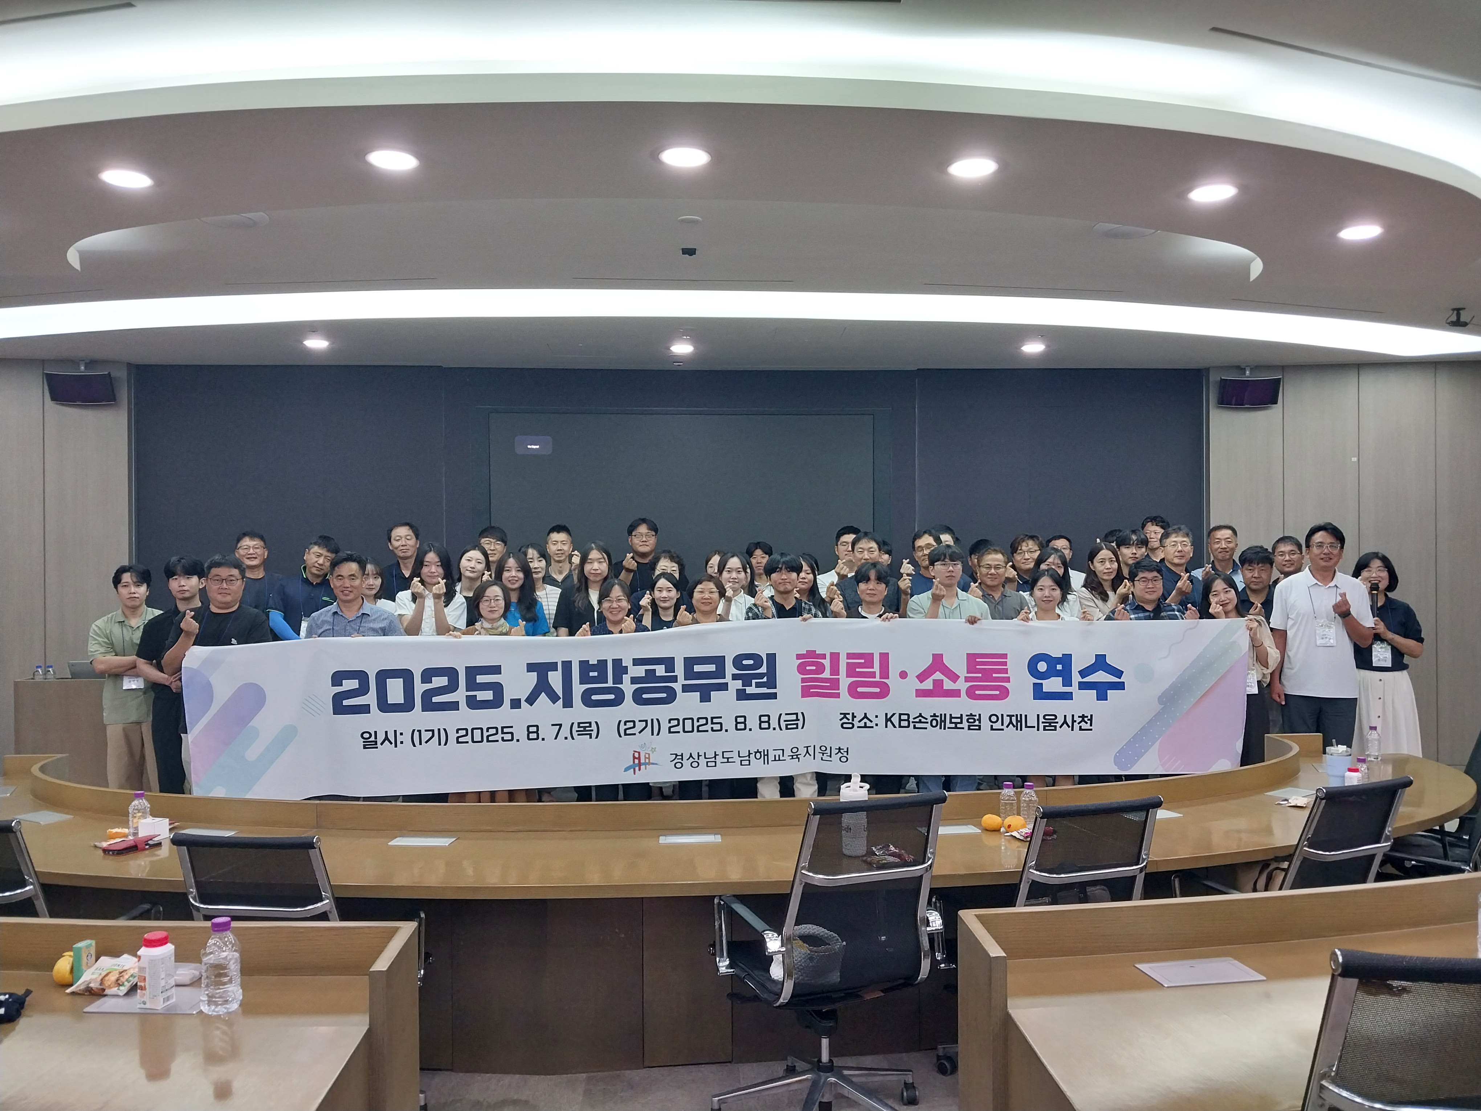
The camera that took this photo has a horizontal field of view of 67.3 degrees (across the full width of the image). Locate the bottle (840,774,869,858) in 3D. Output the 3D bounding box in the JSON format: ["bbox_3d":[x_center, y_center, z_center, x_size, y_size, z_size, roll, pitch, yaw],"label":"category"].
[{"bbox_3d":[0.357,0.807,3.479,0.090,0.250,0.082,0,0,0],"label":"bottle"}]

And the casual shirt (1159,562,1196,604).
[{"bbox_3d":[2.984,0.383,7.600,0.470,0.680,0.270,0,0,13],"label":"casual shirt"}]

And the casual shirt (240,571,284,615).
[{"bbox_3d":[-3.191,0.435,7.303,0.500,0.680,0.280,0,0,-13],"label":"casual shirt"}]

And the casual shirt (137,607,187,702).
[{"bbox_3d":[-2.880,0.510,5.800,0.490,0.560,0.300,0,0,-20],"label":"casual shirt"}]

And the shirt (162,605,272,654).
[{"bbox_3d":[-2.570,0.555,5.500,0.550,0.670,0.330,0,0,-13],"label":"shirt"}]

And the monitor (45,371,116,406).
[{"bbox_3d":[-4.660,-1.200,7.900,0.460,0.235,0.170,0,20,-2],"label":"monitor"}]

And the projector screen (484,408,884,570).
[{"bbox_3d":[-0.410,-0.200,8.380,3.020,1.800,0.080,0,0,-3],"label":"projector screen"}]

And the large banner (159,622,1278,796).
[{"bbox_3d":[-0.120,0.718,5.250,5.000,0.750,0.120,-2,0,0],"label":"large banner"}]

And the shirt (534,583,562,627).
[{"bbox_3d":[-1.220,0.477,6.852,0.430,0.620,0.260,0,0,-8],"label":"shirt"}]

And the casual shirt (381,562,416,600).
[{"bbox_3d":[-2.070,0.385,6.900,0.480,0.690,0.280,0,0,-9],"label":"casual shirt"}]

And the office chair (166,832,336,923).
[{"bbox_3d":[-1.180,1.190,3.060,0.610,0.980,0.640,0,0,10],"label":"office chair"}]

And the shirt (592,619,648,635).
[{"bbox_3d":[-0.624,0.630,5.752,0.450,0.620,0.270,0,0,-3],"label":"shirt"}]

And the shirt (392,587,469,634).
[{"bbox_3d":[-1.654,0.475,5.952,0.440,0.610,0.280,0,0,-10],"label":"shirt"}]

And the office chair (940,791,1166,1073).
[{"bbox_3d":[0.950,1.170,3.420,0.620,0.940,0.620,0,0,-18],"label":"office chair"}]

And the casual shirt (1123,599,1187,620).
[{"bbox_3d":[2.170,0.565,5.900,0.480,0.680,0.290,0,0,12],"label":"casual shirt"}]

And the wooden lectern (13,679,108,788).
[{"bbox_3d":[-3.870,1.190,6.780,0.780,0.930,0.550,0,0,0],"label":"wooden lectern"}]

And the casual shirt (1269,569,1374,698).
[{"bbox_3d":[3.020,0.400,5.780,0.540,0.690,0.300,0,0,16],"label":"casual shirt"}]

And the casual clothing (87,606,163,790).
[{"bbox_3d":[-3.363,0.941,6.105,0.500,1.330,0.320,0,0,-18],"label":"casual clothing"}]

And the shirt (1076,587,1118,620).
[{"bbox_3d":[2.324,0.482,7.150,0.430,0.600,0.250,0,0,11],"label":"shirt"}]

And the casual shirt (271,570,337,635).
[{"bbox_3d":[-2.677,0.419,6.953,0.530,0.700,0.290,0,0,-14],"label":"casual shirt"}]

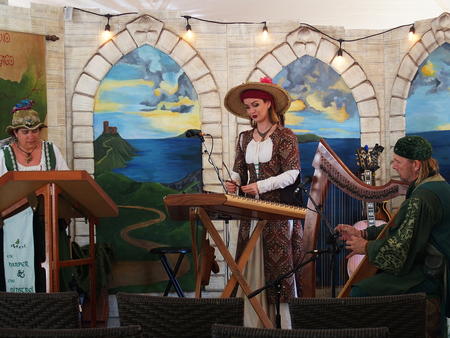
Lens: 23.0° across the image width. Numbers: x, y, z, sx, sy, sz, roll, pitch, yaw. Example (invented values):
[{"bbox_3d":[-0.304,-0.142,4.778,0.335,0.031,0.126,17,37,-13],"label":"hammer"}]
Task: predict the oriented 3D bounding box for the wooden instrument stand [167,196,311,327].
[{"bbox_3d":[0.066,0.615,6.900,0.880,0.940,0.520,-1,0,18],"label":"wooden instrument stand"}]

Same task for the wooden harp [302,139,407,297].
[{"bbox_3d":[0.779,0.444,6.500,0.660,1.240,0.300,-1,0,9],"label":"wooden harp"}]

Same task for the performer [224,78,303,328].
[{"bbox_3d":[0.251,0.251,7.200,0.500,1.680,0.460,-1,0,22],"label":"performer"}]

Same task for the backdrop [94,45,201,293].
[{"bbox_3d":[-0.640,-0.004,9.250,0.910,2.070,0.040,-1,0,-7],"label":"backdrop"}]

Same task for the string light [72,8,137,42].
[{"bbox_3d":[-0.997,-1.188,9.150,0.530,0.280,0.060,-1,0,-7],"label":"string light"}]

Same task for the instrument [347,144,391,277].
[{"bbox_3d":[1.050,0.325,7.900,0.390,1.000,0.120,-4,-9,4],"label":"instrument"}]

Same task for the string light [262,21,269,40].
[{"bbox_3d":[0.339,-1.159,9.250,0.050,0.168,0.050,-1,0,0],"label":"string light"}]

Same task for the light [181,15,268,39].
[{"bbox_3d":[-0.004,-1.192,9.250,0.730,0.200,0.060,-1,0,-7],"label":"light"}]

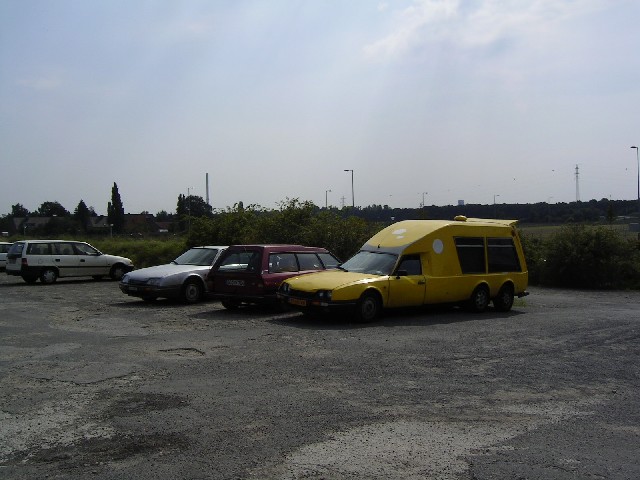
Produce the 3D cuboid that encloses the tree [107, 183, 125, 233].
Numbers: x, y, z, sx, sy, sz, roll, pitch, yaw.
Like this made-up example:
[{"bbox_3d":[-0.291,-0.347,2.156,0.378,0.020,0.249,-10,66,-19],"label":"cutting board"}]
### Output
[{"bbox_3d":[-56.840,-7.715,185.000,5.000,16.530,5.000,0,0,0],"label":"tree"}]

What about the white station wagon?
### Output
[{"bbox_3d":[-8.600,0.745,23.400,4.270,1.460,1.690,0,0,-44],"label":"white station wagon"}]

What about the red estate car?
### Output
[{"bbox_3d":[-0.460,0.840,16.100,1.750,1.460,4.900,1,0,34],"label":"red estate car"}]

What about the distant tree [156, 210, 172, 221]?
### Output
[{"bbox_3d":[-53.733,-4.893,230.000,5.530,10.600,5.530,0,0,0],"label":"distant tree"}]

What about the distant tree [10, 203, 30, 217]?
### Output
[{"bbox_3d":[-98.993,-6.136,220.000,6.610,12.520,6.610,0,0,0],"label":"distant tree"}]

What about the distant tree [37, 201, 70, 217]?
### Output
[{"bbox_3d":[-88.086,-6.428,220.000,11.240,13.260,11.240,0,0,0],"label":"distant tree"}]

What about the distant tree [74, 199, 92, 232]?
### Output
[{"bbox_3d":[-67.511,-5.409,190.000,5.140,11.730,5.140,0,0,0],"label":"distant tree"}]

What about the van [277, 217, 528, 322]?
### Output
[{"bbox_3d":[2.030,0.550,14.450,6.100,2.100,1.820,0,0,-39],"label":"van"}]

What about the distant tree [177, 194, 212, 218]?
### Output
[{"bbox_3d":[-35.825,-6.153,190.000,10.280,13.670,10.280,0,0,0],"label":"distant tree"}]

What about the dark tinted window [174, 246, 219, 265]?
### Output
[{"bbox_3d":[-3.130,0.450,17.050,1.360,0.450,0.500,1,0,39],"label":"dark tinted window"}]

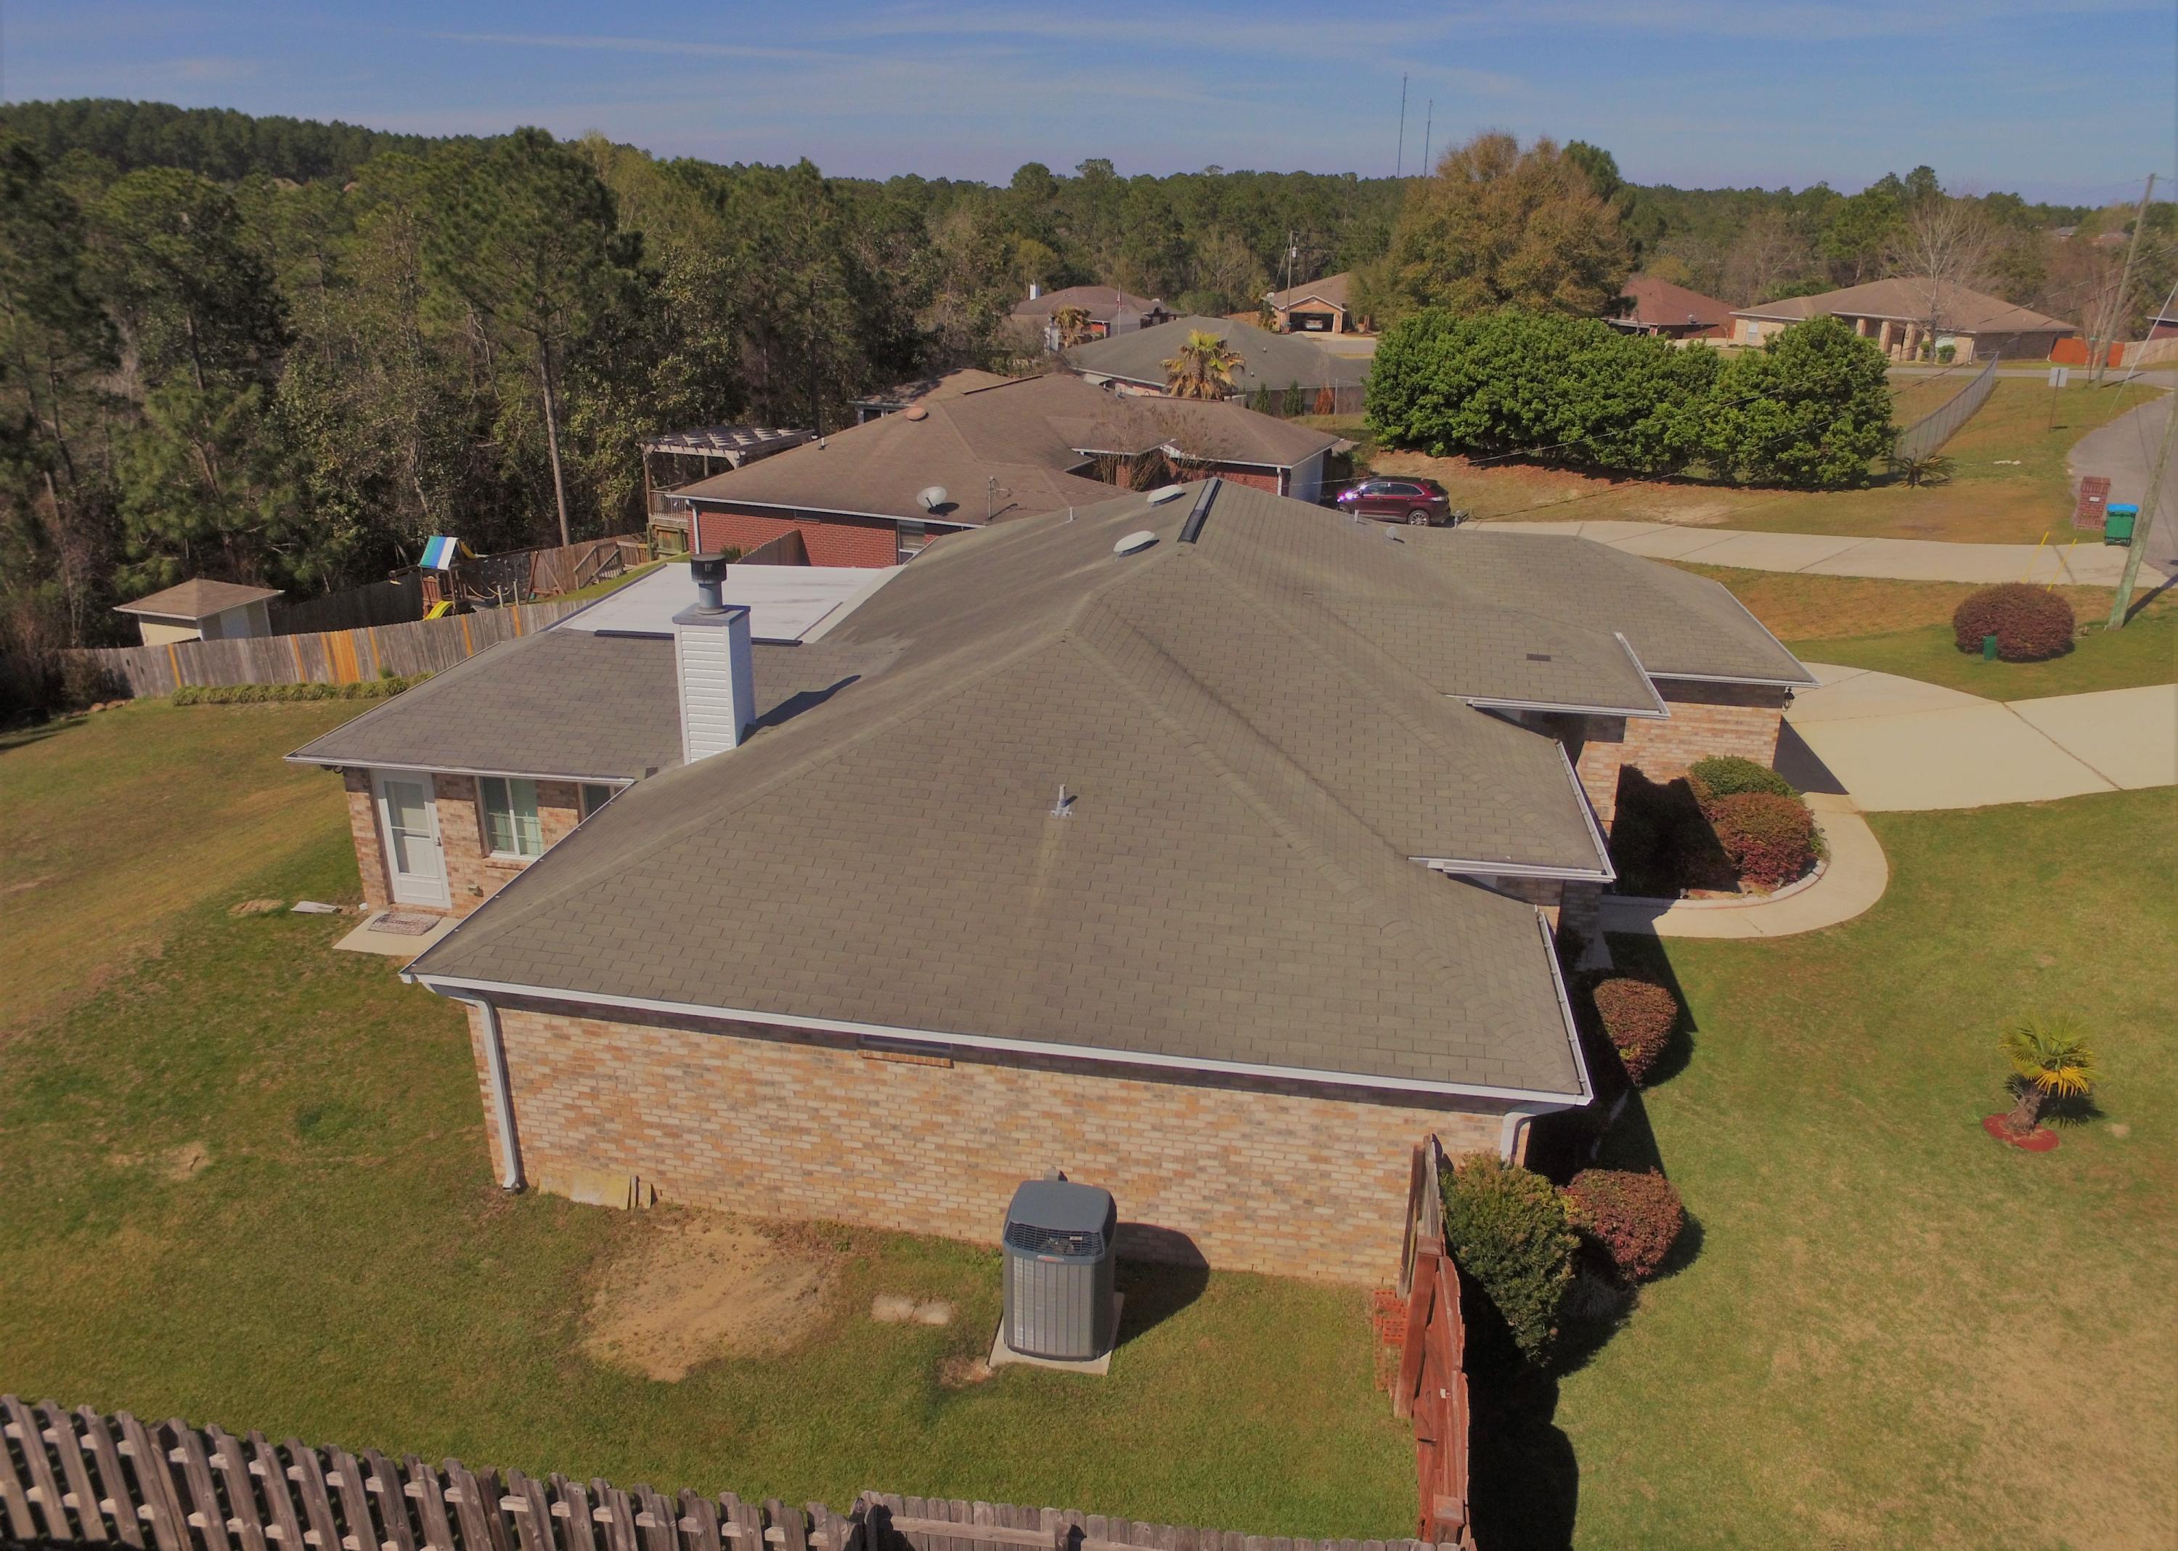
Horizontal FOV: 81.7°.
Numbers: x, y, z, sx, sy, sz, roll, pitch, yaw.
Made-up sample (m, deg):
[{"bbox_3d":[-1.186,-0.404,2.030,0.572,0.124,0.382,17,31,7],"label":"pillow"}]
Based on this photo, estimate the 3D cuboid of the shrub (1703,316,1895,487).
[{"bbox_3d":[26.441,-13.899,47.097,6.000,5.900,6.100,4,25,9],"label":"shrub"}]

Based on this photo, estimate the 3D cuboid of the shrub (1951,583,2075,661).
[{"bbox_3d":[21.103,-3.528,28.788,2.300,1.600,2.300,4,25,9],"label":"shrub"}]

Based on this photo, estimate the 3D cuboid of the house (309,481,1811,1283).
[{"bbox_3d":[0.487,-1.266,19.526,21.500,5.300,18.100,4,25,9],"label":"house"}]

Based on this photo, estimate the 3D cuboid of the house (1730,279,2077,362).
[{"bbox_3d":[60.885,-34.934,95.105,10.440,5.056,20.400,-9,26,-19],"label":"house"}]

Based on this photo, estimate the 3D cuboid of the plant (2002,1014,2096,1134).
[{"bbox_3d":[10.545,3.329,13.843,0.900,1.360,0.900,4,25,9],"label":"plant"}]

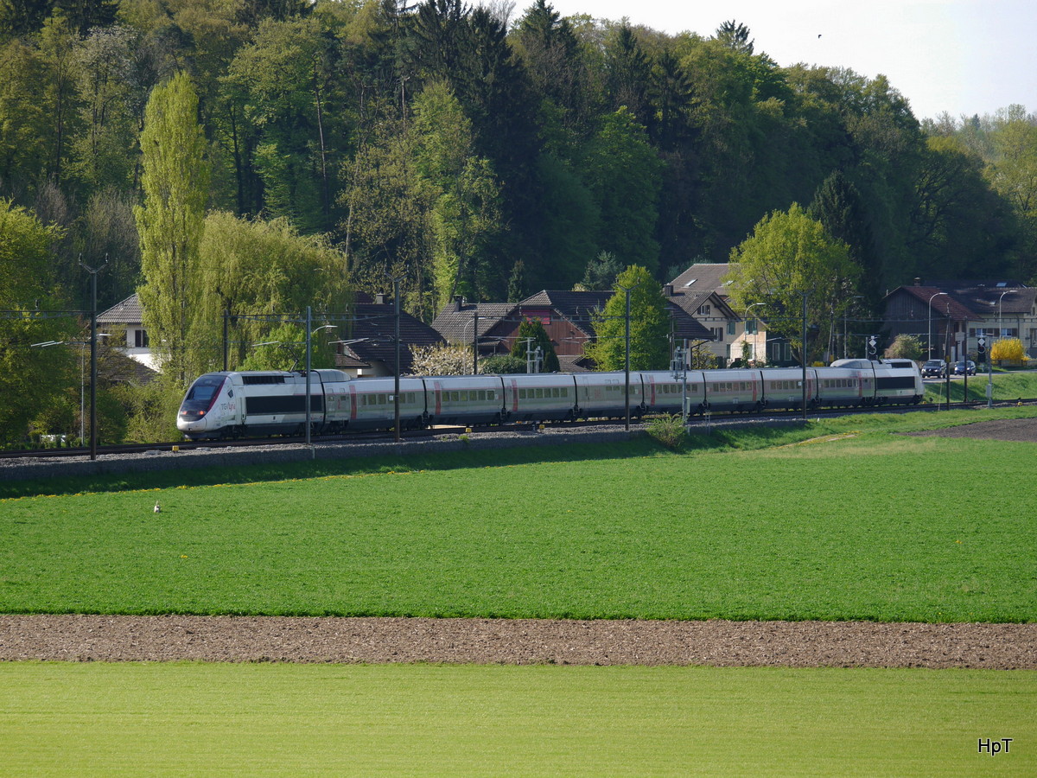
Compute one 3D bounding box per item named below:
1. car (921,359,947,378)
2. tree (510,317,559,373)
[{"bbox_3d":[40.142,-1.908,624.000,1.820,1.760,4.500,0,1,14],"label":"car"},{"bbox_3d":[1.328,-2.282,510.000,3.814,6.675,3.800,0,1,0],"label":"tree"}]

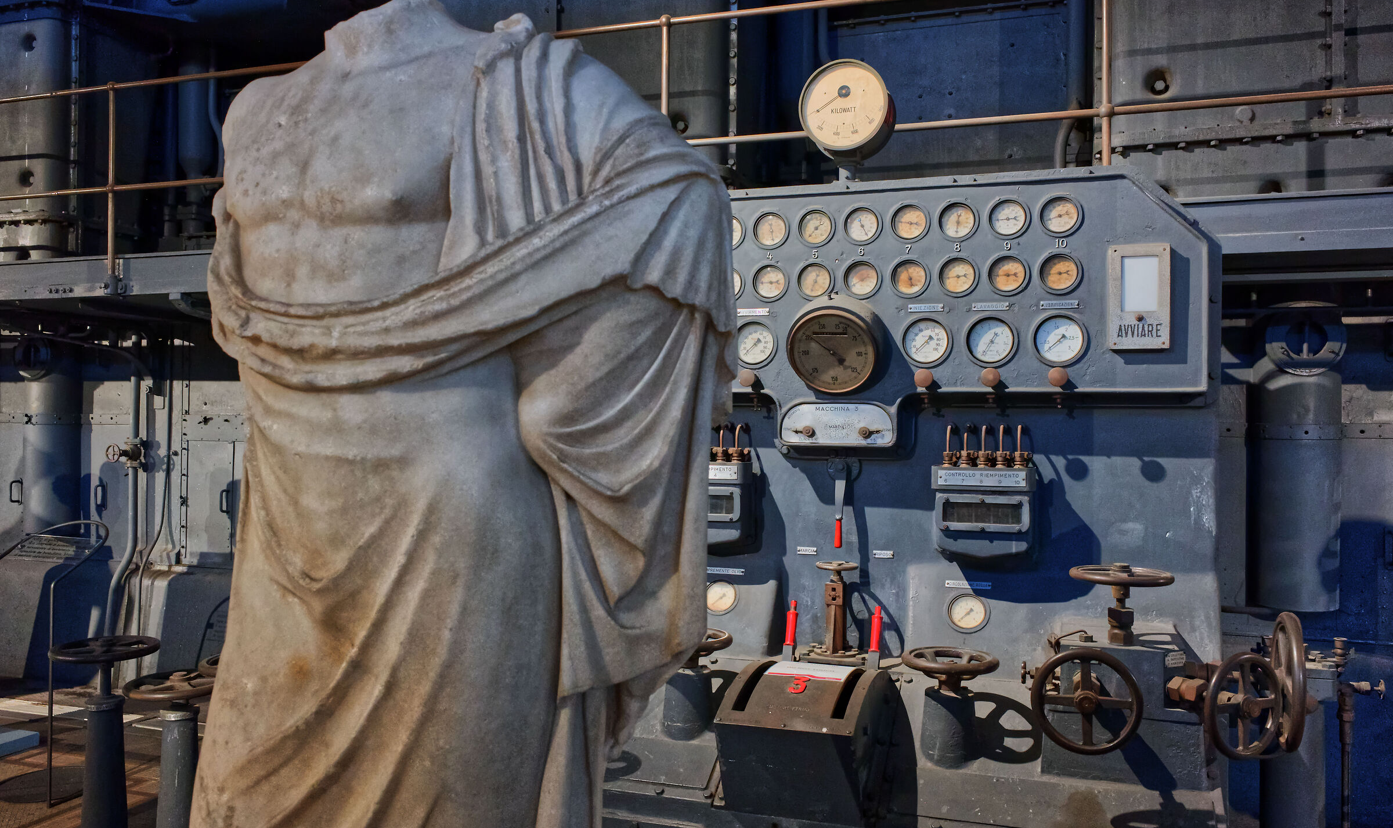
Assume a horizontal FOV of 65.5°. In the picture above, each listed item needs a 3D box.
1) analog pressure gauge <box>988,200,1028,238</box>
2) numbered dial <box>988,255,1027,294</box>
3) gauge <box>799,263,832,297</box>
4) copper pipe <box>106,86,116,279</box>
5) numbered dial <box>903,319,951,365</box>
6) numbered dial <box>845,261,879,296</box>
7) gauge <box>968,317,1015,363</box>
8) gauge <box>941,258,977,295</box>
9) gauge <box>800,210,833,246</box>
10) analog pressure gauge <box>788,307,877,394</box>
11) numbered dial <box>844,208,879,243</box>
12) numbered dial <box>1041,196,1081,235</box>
[{"bbox_3d":[1.063,-0.666,3.694,0.128,0.128,0.040,0,0,19],"label":"analog pressure gauge"},{"bbox_3d":[1.063,-0.475,3.694,0.128,0.128,0.040,0,0,19],"label":"numbered dial"},{"bbox_3d":[0.368,-0.413,3.348,0.114,0.114,0.036,0,0,18],"label":"gauge"},{"bbox_3d":[-3.091,-1.222,5.720,0.045,1.010,0.045,0,0,19],"label":"copper pipe"},{"bbox_3d":[0.688,-0.215,3.242,0.143,0.143,0.040,0,0,18],"label":"numbered dial"},{"bbox_3d":[0.507,-0.411,3.302,0.114,0.114,0.036,0,0,18],"label":"numbered dial"},{"bbox_3d":[0.867,-0.216,3.182,0.143,0.143,0.040,0,0,18],"label":"gauge"},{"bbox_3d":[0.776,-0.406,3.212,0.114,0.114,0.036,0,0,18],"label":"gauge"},{"bbox_3d":[0.371,-0.576,3.346,0.114,0.114,0.036,0,0,18],"label":"gauge"},{"bbox_3d":[0.419,-0.199,3.270,0.265,0.265,0.100,0,13,18],"label":"analog pressure gauge"},{"bbox_3d":[0.589,-0.670,3.857,0.128,0.128,0.040,0,0,19],"label":"numbered dial"},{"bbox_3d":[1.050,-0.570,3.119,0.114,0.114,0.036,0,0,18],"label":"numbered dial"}]

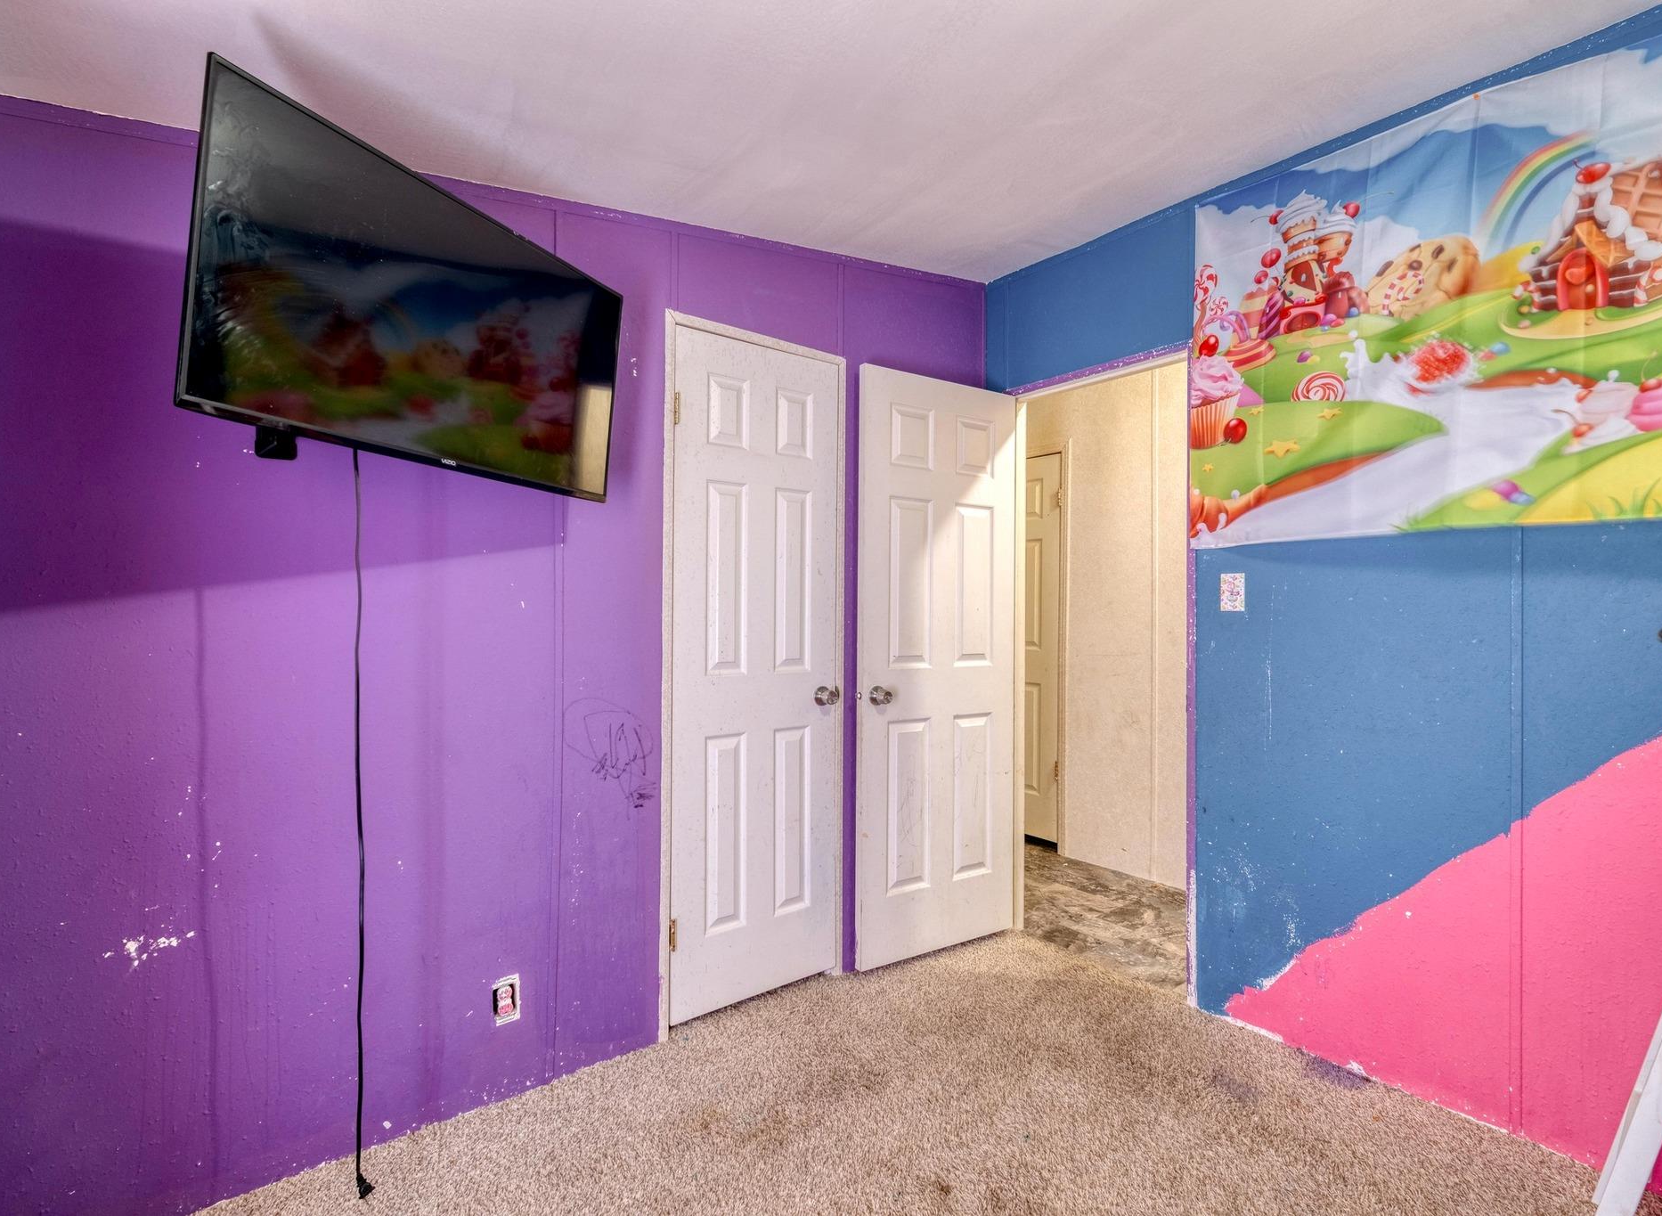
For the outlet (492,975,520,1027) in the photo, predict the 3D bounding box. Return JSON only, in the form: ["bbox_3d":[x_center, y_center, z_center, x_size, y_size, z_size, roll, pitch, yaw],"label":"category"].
[{"bbox_3d":[-0.827,1.003,1.940,0.067,0.112,0.010,1,-1,-37],"label":"outlet"}]

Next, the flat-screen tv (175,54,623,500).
[{"bbox_3d":[-0.830,-0.587,1.652,0.060,0.558,0.962,6,0,26],"label":"flat-screen tv"}]

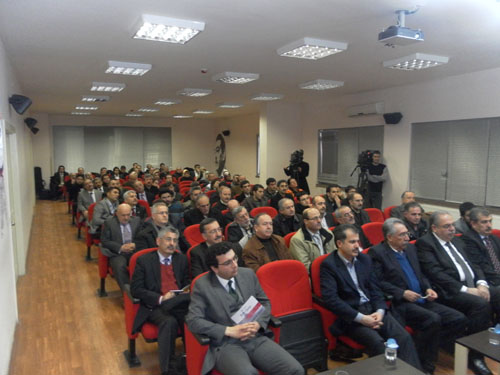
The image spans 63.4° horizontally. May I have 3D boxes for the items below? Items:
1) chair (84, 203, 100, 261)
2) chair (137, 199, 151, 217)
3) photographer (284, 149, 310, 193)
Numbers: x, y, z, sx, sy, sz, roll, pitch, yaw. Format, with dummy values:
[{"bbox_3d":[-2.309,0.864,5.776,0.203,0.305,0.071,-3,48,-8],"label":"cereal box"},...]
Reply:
[{"bbox_3d":[-2.466,0.754,6.925,0.620,0.930,0.720,-3,6,-27],"label":"chair"},{"bbox_3d":[-2.014,0.736,7.472,0.580,0.950,0.630,-3,6,-27],"label":"chair"},{"bbox_3d":[1.191,0.013,9.853,0.620,1.800,0.500,-1,6,-7],"label":"photographer"}]

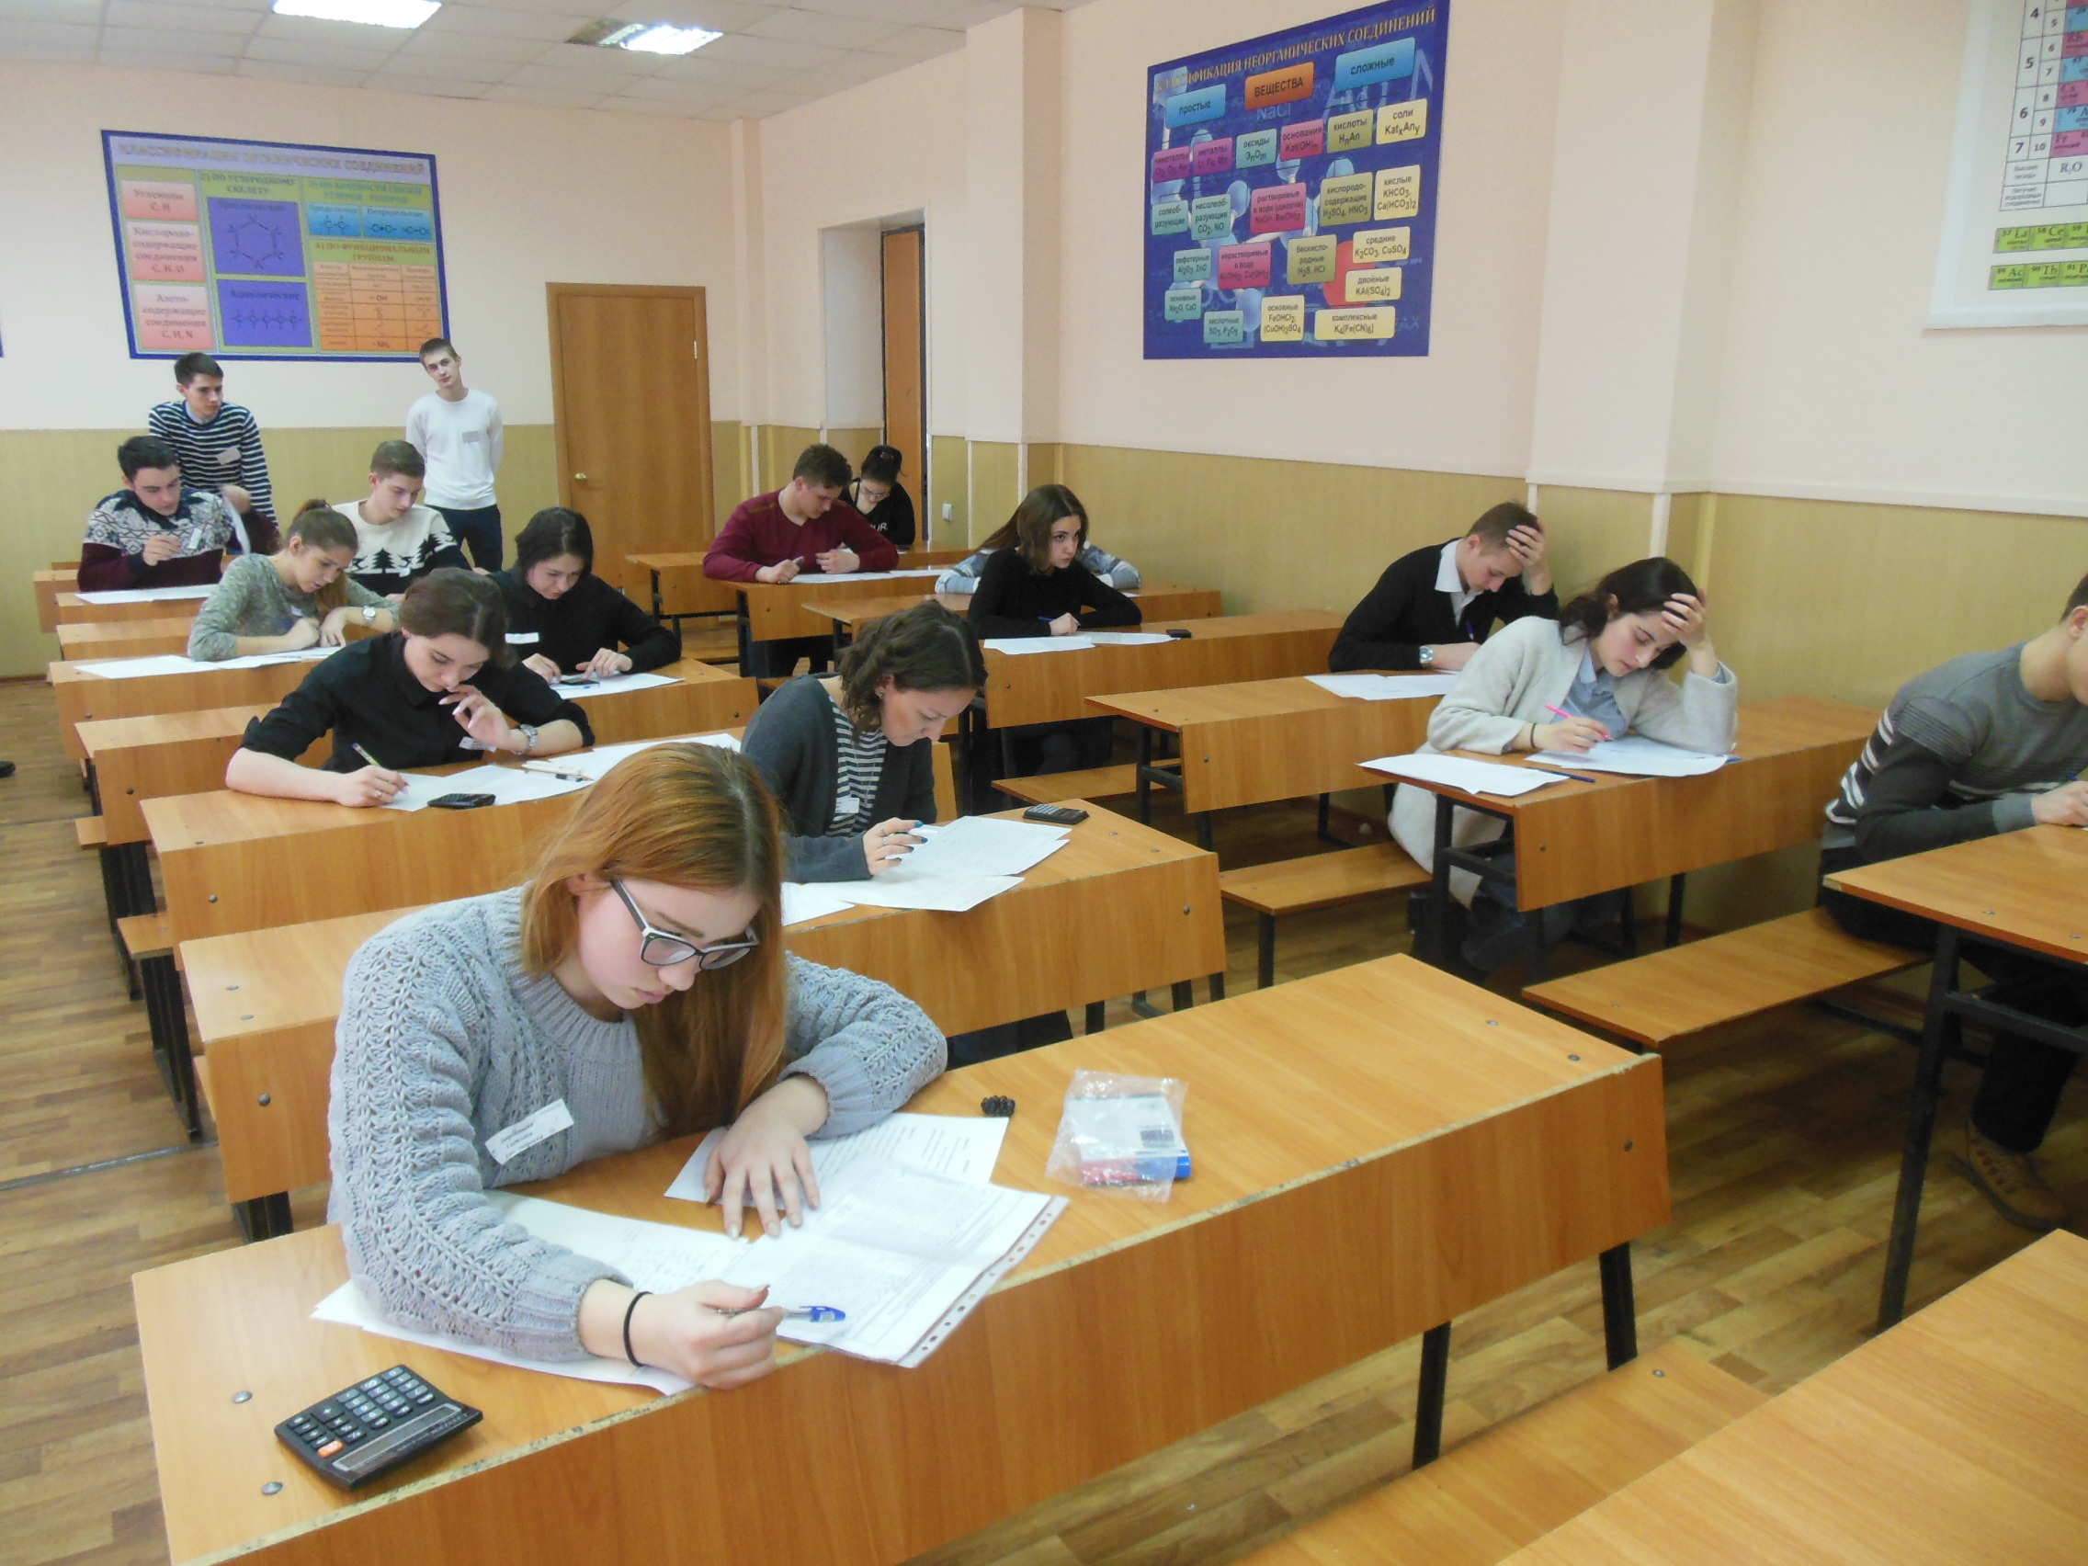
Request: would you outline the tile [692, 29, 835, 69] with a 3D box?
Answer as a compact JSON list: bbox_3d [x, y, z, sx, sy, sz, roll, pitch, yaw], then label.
[{"bbox_3d":[-1.315,-3.481,7.223,0.600,0.020,0.600,-8,17,-30],"label":"tile"}]

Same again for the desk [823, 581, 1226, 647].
[{"bbox_3d":[-0.068,-0.282,5.381,1.510,0.750,0.410,-9,17,-32],"label":"desk"}]

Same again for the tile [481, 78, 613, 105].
[{"bbox_3d":[-2.724,-3.759,8.255,0.600,0.020,0.500,-8,17,-31],"label":"tile"}]

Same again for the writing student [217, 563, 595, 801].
[{"bbox_3d":[-1.355,0.118,3.257,0.670,1.165,0.740,-8,17,-31],"label":"writing student"}]

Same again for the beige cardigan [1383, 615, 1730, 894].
[{"bbox_3d":[1.130,-0.046,3.464,0.680,0.670,0.560,-5,16,-20],"label":"beige cardigan"}]

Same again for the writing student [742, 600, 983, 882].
[{"bbox_3d":[-0.365,0.239,2.850,0.520,1.160,0.700,-13,20,-42],"label":"writing student"}]

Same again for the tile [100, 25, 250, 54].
[{"bbox_3d":[-4.137,-3.527,7.162,0.600,0.018,0.600,-8,17,-31],"label":"tile"}]

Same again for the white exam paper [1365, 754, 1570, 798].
[{"bbox_3d":[0.884,-0.023,3.151,0.235,0.006,0.315,-12,20,-40],"label":"white exam paper"}]

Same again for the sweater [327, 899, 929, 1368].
[{"bbox_3d":[-0.400,0.382,1.589,0.660,0.560,0.630,-10,18,-35],"label":"sweater"}]

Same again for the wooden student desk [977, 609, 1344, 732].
[{"bbox_3d":[0.406,-0.118,4.986,1.535,0.765,0.420,-8,17,-31],"label":"wooden student desk"}]

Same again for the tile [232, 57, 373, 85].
[{"bbox_3d":[-3.870,-3.705,7.859,0.600,0.018,0.500,-8,17,-31],"label":"tile"}]

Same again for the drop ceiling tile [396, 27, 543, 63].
[{"bbox_3d":[-2.668,-3.467,7.108,0.600,0.020,0.600,-8,17,-30],"label":"drop ceiling tile"}]

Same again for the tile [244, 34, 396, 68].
[{"bbox_3d":[-3.503,-3.527,7.301,0.600,0.020,0.600,-8,17,-30],"label":"tile"}]

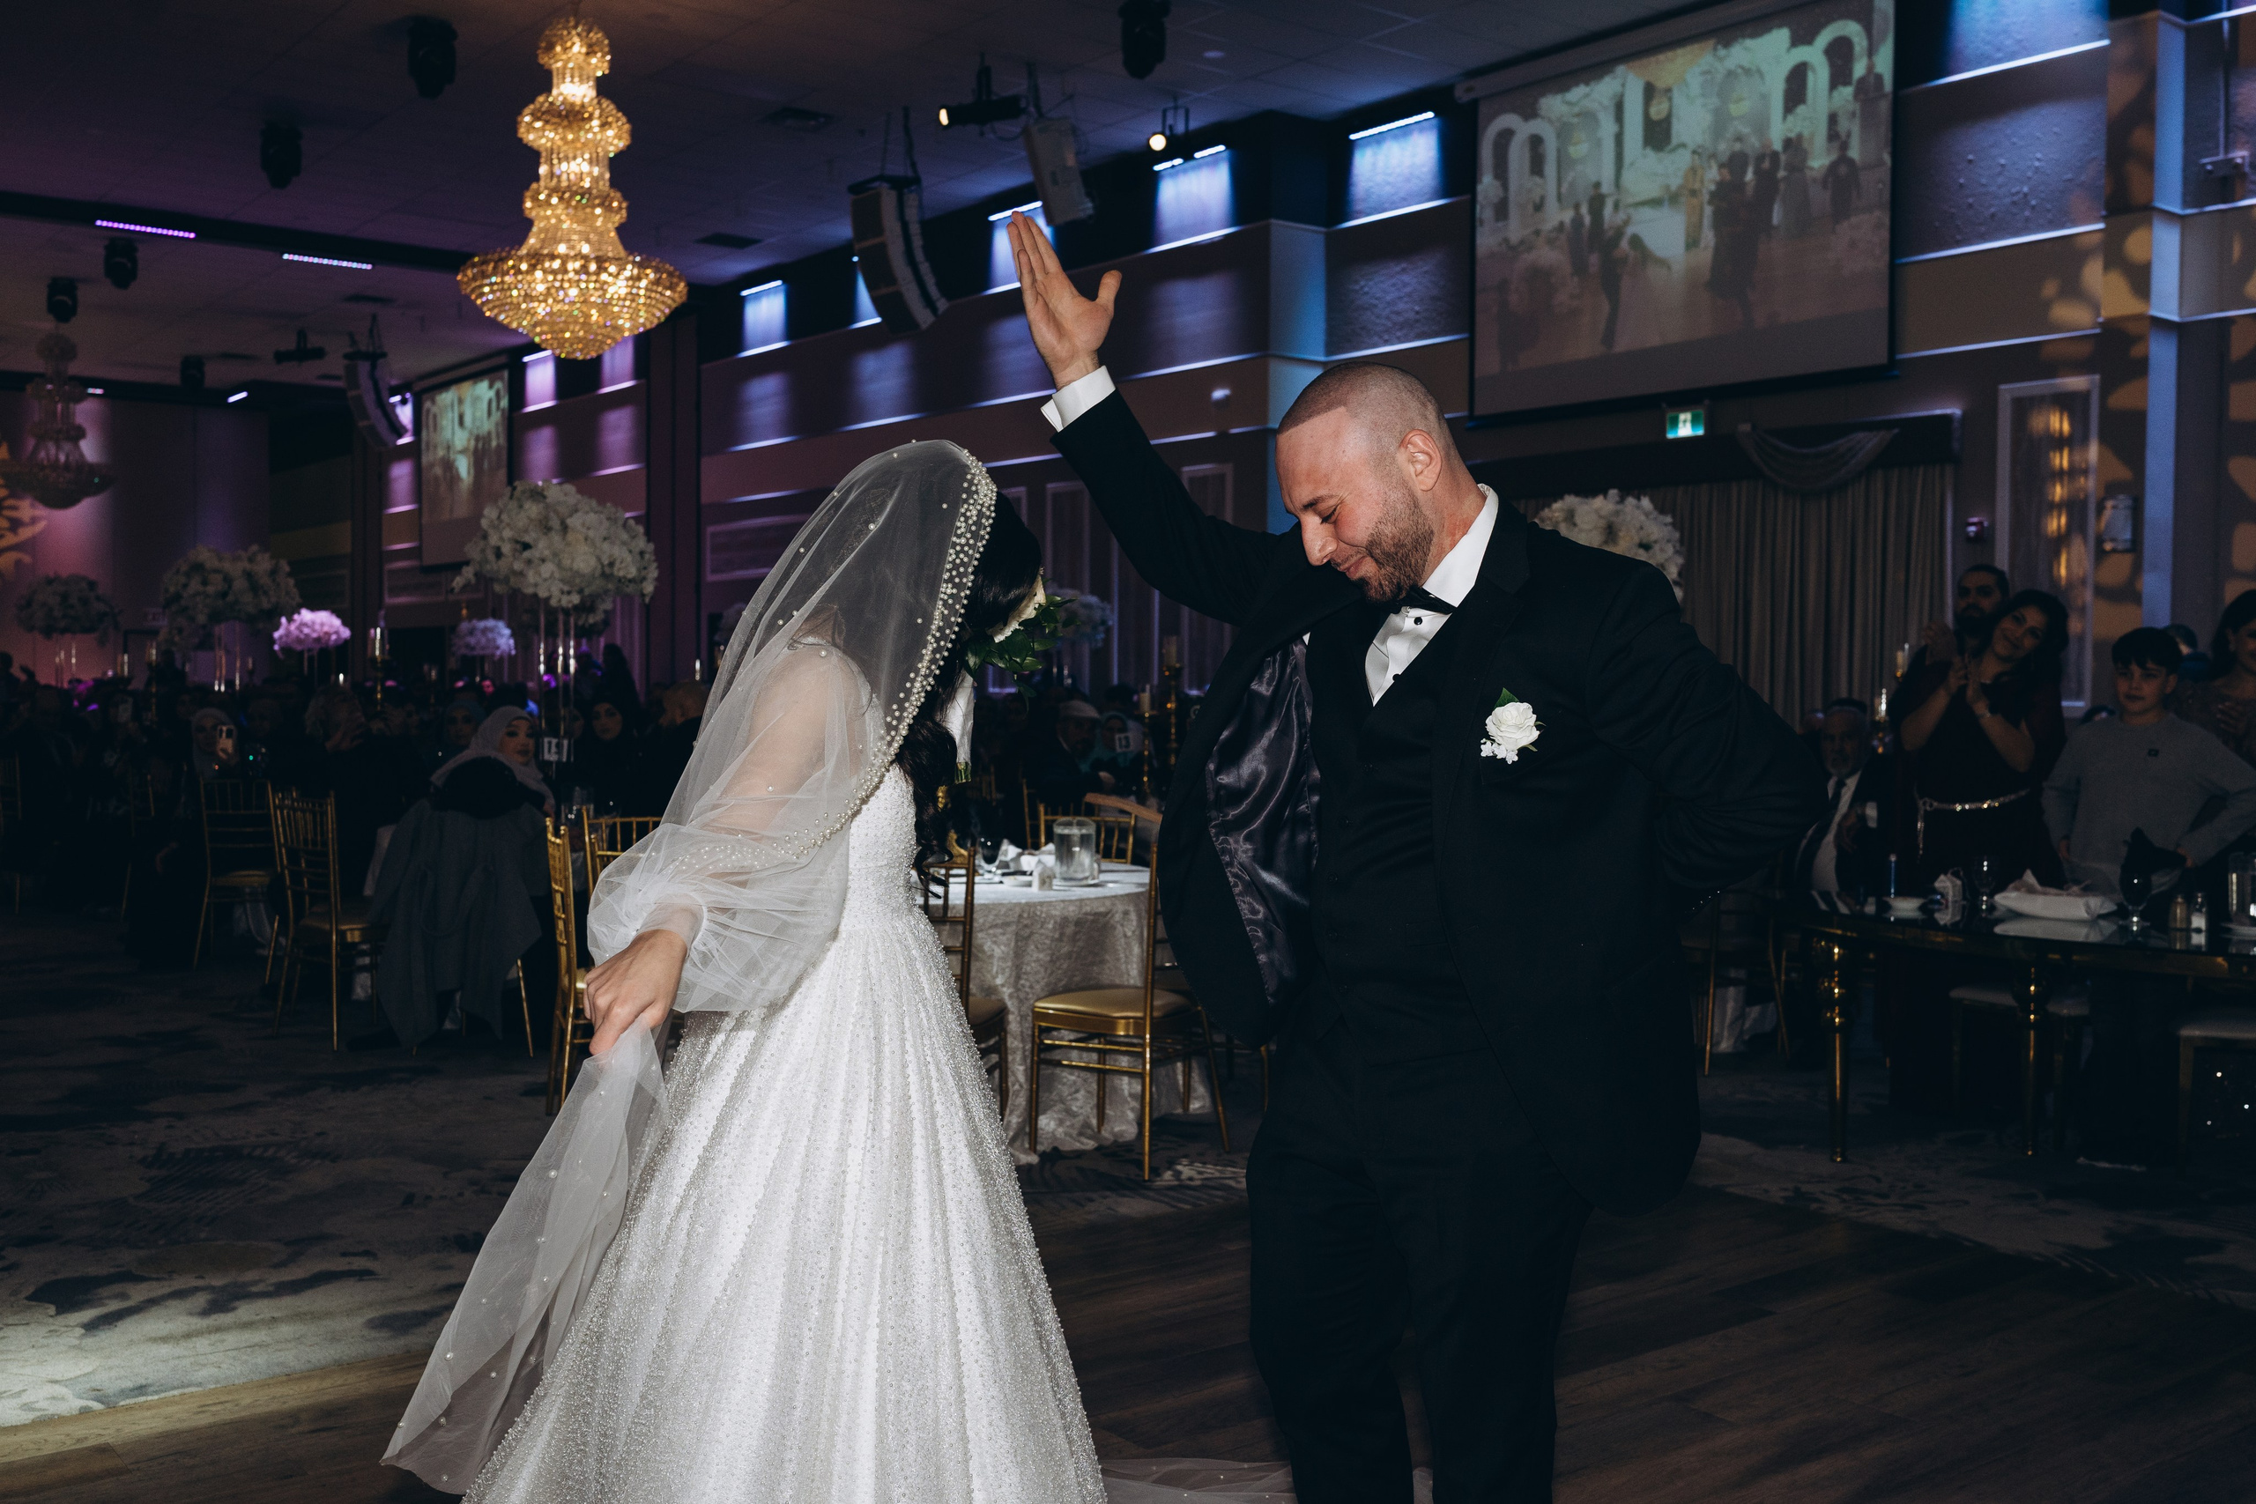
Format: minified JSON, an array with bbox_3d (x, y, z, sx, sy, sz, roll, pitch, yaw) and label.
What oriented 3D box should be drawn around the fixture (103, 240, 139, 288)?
[{"bbox_3d":[-10.652,-5.159,23.192,0.360,0.550,0.340,0,2,-37],"label":"fixture"}]

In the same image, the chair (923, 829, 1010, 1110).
[{"bbox_3d":[-0.590,0.713,6.120,0.410,0.930,0.480,0,2,2],"label":"chair"}]

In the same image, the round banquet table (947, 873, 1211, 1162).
[{"bbox_3d":[-0.728,0.745,6.491,1.860,0.770,1.860,1,1,0],"label":"round banquet table"}]

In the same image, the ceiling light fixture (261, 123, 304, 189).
[{"bbox_3d":[-6.365,-4.485,16.500,0.330,0.500,0.330,-1,2,-23],"label":"ceiling light fixture"}]

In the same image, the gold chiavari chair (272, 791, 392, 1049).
[{"bbox_3d":[-2.847,0.606,8.119,0.400,0.920,0.450,2,2,43],"label":"gold chiavari chair"}]

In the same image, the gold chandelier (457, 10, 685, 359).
[{"bbox_3d":[-3.215,-3.279,12.700,1.330,1.980,1.330,0,2,-14],"label":"gold chandelier"}]

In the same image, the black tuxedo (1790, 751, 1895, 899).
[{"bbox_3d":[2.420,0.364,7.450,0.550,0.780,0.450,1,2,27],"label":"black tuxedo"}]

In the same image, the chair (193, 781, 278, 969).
[{"bbox_3d":[-4.040,0.561,10.150,0.410,0.930,0.480,0,2,6],"label":"chair"}]

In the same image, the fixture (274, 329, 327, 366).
[{"bbox_3d":[-10.678,-5.227,28.301,0.680,0.500,0.280,0,2,-31],"label":"fixture"}]

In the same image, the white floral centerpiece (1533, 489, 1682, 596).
[{"bbox_3d":[1.888,-0.795,8.782,0.720,0.500,0.720,1,1,0],"label":"white floral centerpiece"}]

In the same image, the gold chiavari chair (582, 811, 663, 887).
[{"bbox_3d":[-1.620,0.661,7.530,0.410,0.930,0.480,-1,2,-30],"label":"gold chiavari chair"}]

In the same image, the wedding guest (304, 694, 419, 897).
[{"bbox_3d":[-2.935,0.405,8.514,0.750,1.300,0.550,0,2,-21],"label":"wedding guest"}]

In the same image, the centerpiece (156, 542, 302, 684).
[{"bbox_3d":[-5.480,-0.591,13.400,0.820,1.380,0.820,-1,2,-22],"label":"centerpiece"}]

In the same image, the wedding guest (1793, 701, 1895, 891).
[{"bbox_3d":[2.615,0.467,8.034,0.580,1.320,0.780,2,2,33],"label":"wedding guest"}]

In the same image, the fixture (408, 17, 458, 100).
[{"bbox_3d":[-4.914,-4.904,15.520,0.360,0.550,0.340,0,2,-37],"label":"fixture"}]

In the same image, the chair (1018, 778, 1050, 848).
[{"bbox_3d":[-0.206,0.585,10.098,0.400,0.920,0.450,2,2,33],"label":"chair"}]

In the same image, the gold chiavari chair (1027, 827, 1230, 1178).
[{"bbox_3d":[0.000,0.705,6.420,0.490,0.930,0.420,2,3,38],"label":"gold chiavari chair"}]

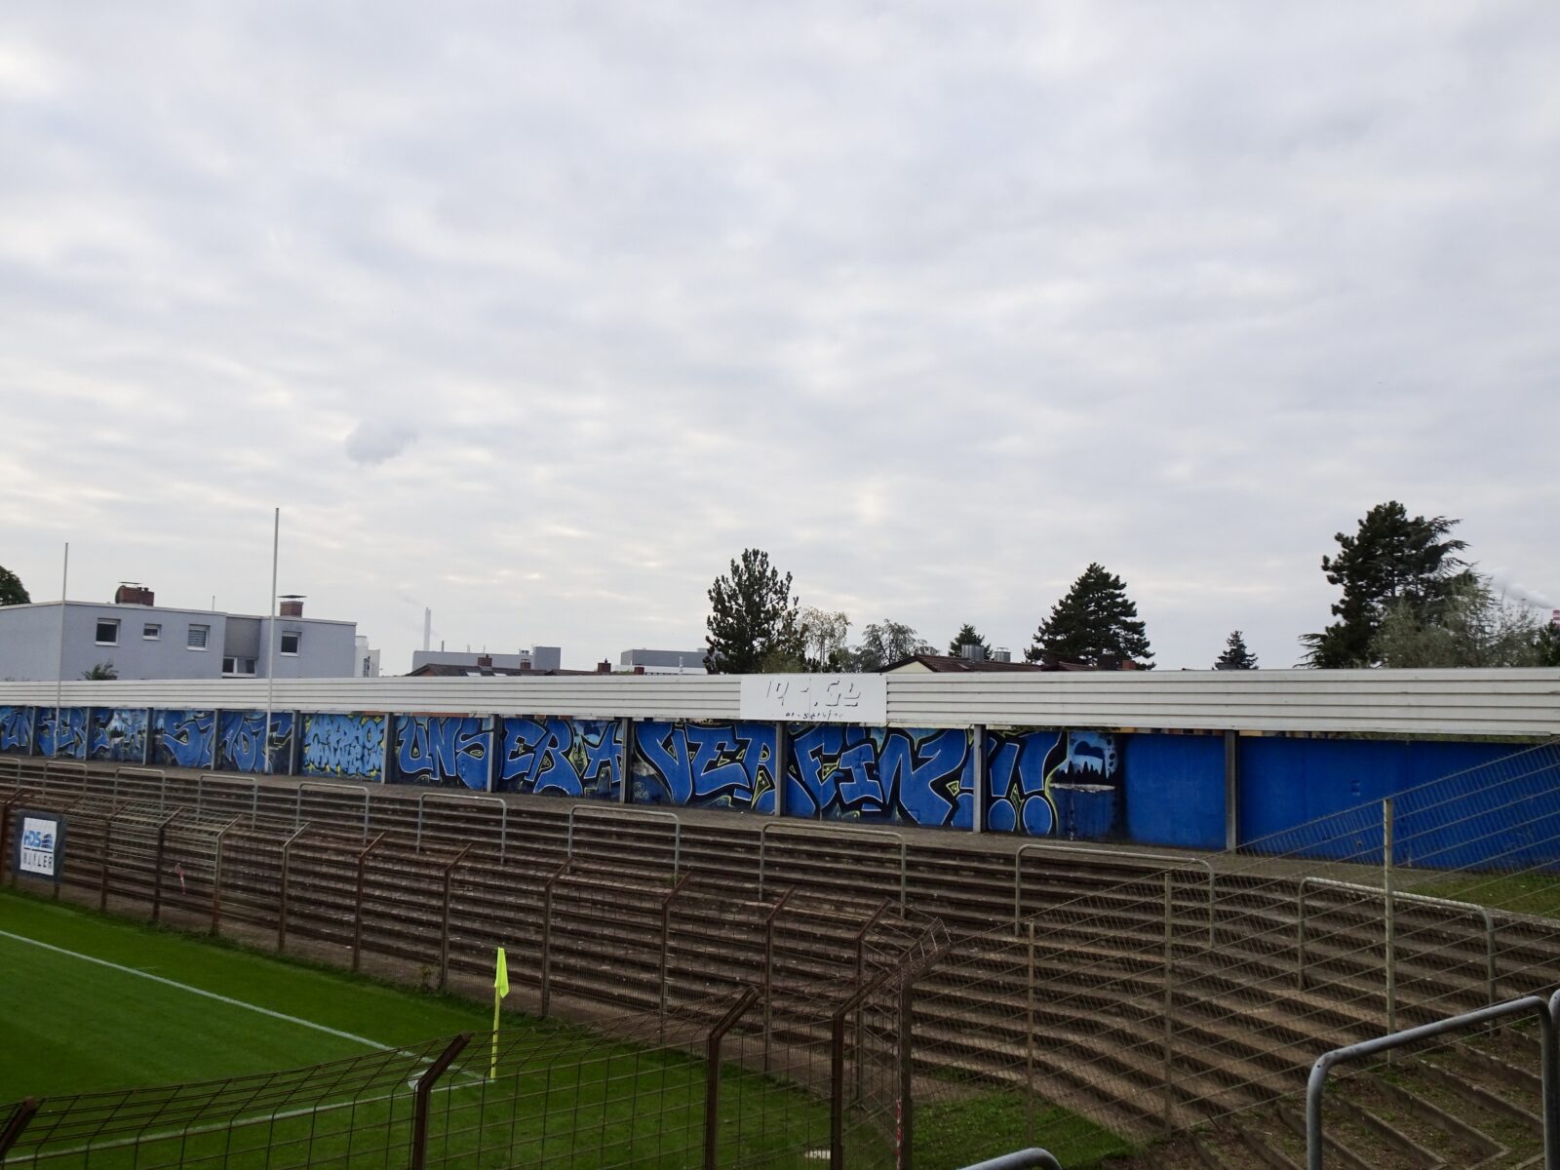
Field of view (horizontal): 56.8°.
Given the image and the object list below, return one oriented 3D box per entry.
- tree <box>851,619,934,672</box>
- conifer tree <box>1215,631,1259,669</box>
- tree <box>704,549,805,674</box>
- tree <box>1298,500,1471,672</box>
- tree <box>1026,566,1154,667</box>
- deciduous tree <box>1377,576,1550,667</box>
[{"bbox_3d":[7.480,7.700,96.510,5.570,10.770,5.410,1,-5,0],"label":"tree"},{"bbox_3d":[29.020,7.980,91.540,3.920,10.170,3.800,1,-5,0],"label":"conifer tree"},{"bbox_3d":[-1.550,4.660,79.400,5.610,13.370,5.440,1,-5,0],"label":"tree"},{"bbox_3d":[30.510,3.540,72.300,8.580,15.600,8.320,1,-5,0],"label":"tree"},{"bbox_3d":[19.570,5.730,91.360,8.650,14.240,8.390,1,-5,0],"label":"tree"},{"bbox_3d":[28.290,4.870,59.520,7.350,10.550,7.130,1,-5,0],"label":"deciduous tree"}]

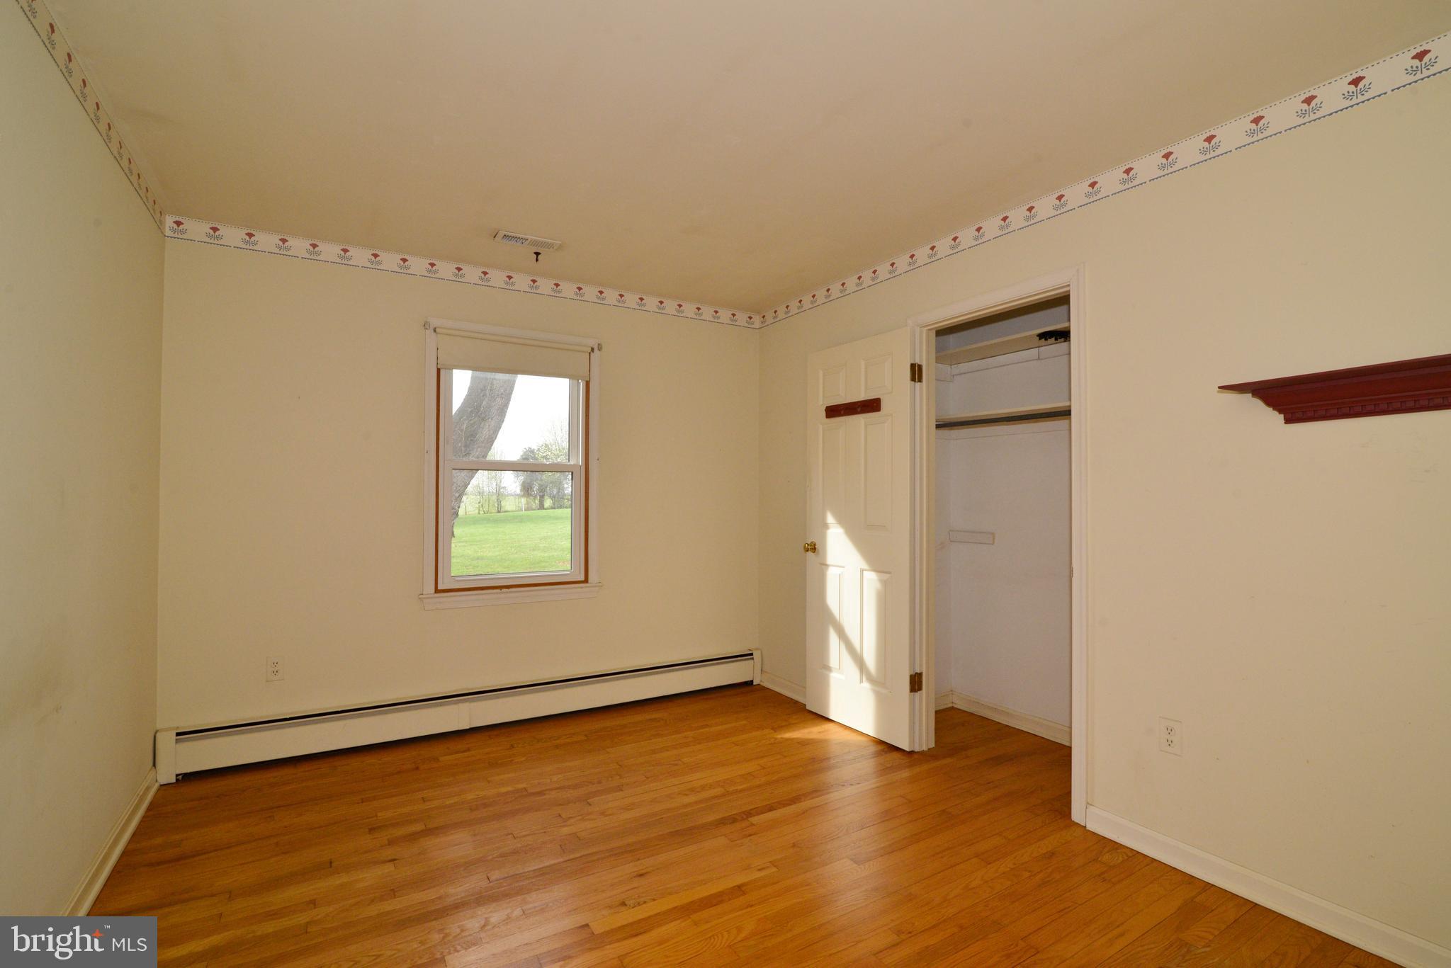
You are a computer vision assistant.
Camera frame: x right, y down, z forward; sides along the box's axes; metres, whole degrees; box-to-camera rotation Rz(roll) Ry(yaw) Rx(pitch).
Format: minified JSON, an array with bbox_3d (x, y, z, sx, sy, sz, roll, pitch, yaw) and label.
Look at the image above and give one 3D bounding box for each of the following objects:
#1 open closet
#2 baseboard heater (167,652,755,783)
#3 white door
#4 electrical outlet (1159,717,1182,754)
[{"bbox_3d":[1.354,0.244,3.150,0.715,2.106,1.160,1,-1,-32],"label":"open closet"},{"bbox_3d":[-1.085,1.169,3.463,3.000,0.210,0.070,1,-1,-30],"label":"baseboard heater"},{"bbox_3d":[0.696,0.263,3.405,0.042,2.035,0.729,1,-1,-34],"label":"white door"},{"bbox_3d":[1.505,0.855,2.182,0.010,0.115,0.070,1,-1,-32],"label":"electrical outlet"}]

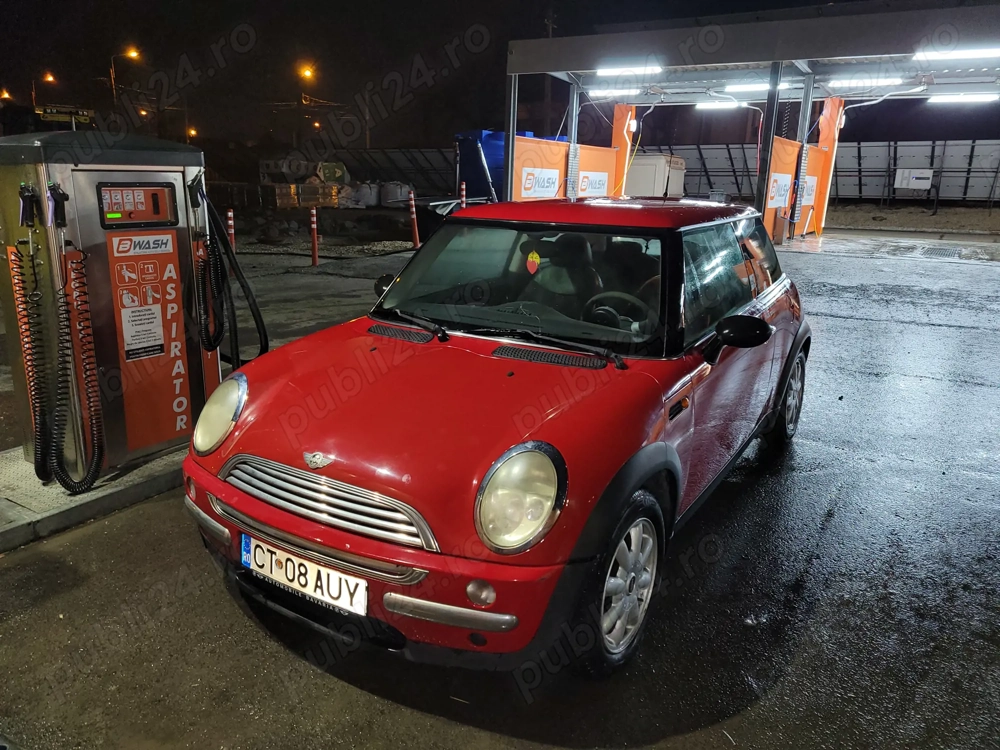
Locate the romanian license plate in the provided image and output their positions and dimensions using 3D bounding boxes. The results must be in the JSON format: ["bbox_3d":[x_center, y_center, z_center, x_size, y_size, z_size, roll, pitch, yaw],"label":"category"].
[{"bbox_3d":[-0.600,0.596,2.262,0.520,0.112,0.018,10,13,30],"label":"romanian license plate"}]

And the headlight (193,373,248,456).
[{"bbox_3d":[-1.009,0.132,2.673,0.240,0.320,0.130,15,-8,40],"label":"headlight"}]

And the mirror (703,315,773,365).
[{"bbox_3d":[0.888,-0.136,2.838,0.235,0.195,0.130,10,20,30],"label":"mirror"}]

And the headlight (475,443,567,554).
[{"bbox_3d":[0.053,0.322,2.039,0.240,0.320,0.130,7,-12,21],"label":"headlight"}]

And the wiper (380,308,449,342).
[{"bbox_3d":[-0.373,-0.220,3.093,0.080,0.070,0.670,-11,21,-31],"label":"wiper"}]

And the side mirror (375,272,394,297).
[{"bbox_3d":[-0.572,-0.397,3.710,0.235,0.195,0.130,10,20,30],"label":"side mirror"}]

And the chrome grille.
[{"bbox_3d":[-0.564,0.362,2.253,0.920,0.140,0.110,10,5,30],"label":"chrome grille"}]

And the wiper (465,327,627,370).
[{"bbox_3d":[0.146,-0.118,2.745,0.700,0.080,0.080,15,23,32],"label":"wiper"}]

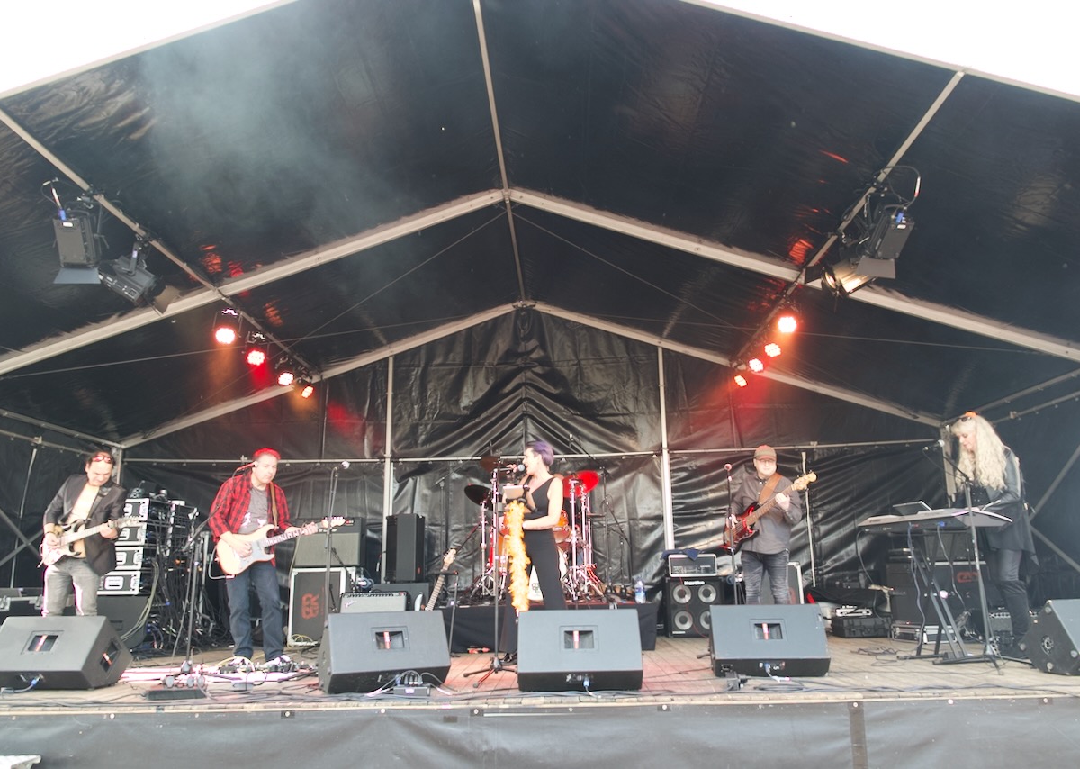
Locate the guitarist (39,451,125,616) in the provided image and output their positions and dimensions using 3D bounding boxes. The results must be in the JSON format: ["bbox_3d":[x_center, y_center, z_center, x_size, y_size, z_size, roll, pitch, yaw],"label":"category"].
[{"bbox_3d":[-3.889,1.444,6.512,0.720,1.780,0.550,8,-17,-33],"label":"guitarist"}]

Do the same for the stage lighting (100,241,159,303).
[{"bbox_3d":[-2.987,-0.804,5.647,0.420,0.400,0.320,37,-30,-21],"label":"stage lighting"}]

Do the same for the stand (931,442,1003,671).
[{"bbox_3d":[2.936,1.128,5.270,0.580,1.520,0.580,-1,-14,1],"label":"stand"}]

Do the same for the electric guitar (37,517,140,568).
[{"bbox_3d":[-3.448,1.180,5.892,0.980,0.330,0.080,-21,-25,13],"label":"electric guitar"}]

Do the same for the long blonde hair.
[{"bbox_3d":[3.383,0.522,5.898,0.340,0.580,0.320,3,-14,-16],"label":"long blonde hair"}]

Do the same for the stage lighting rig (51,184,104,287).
[{"bbox_3d":[-3.064,-0.990,5.074,0.290,0.480,0.340,-7,-43,20],"label":"stage lighting rig"}]

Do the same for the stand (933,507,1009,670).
[{"bbox_3d":[3.143,1.599,5.864,0.580,0.930,0.500,4,-15,-20],"label":"stand"}]

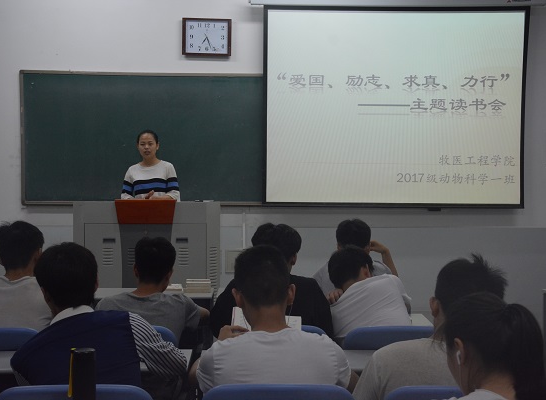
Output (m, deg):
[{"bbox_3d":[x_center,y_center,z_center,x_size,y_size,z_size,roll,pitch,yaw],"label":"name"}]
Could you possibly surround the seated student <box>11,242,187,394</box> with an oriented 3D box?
[{"bbox_3d":[-0.556,0.762,3.008,0.548,1.264,0.750,1,3,5],"label":"seated student"}]

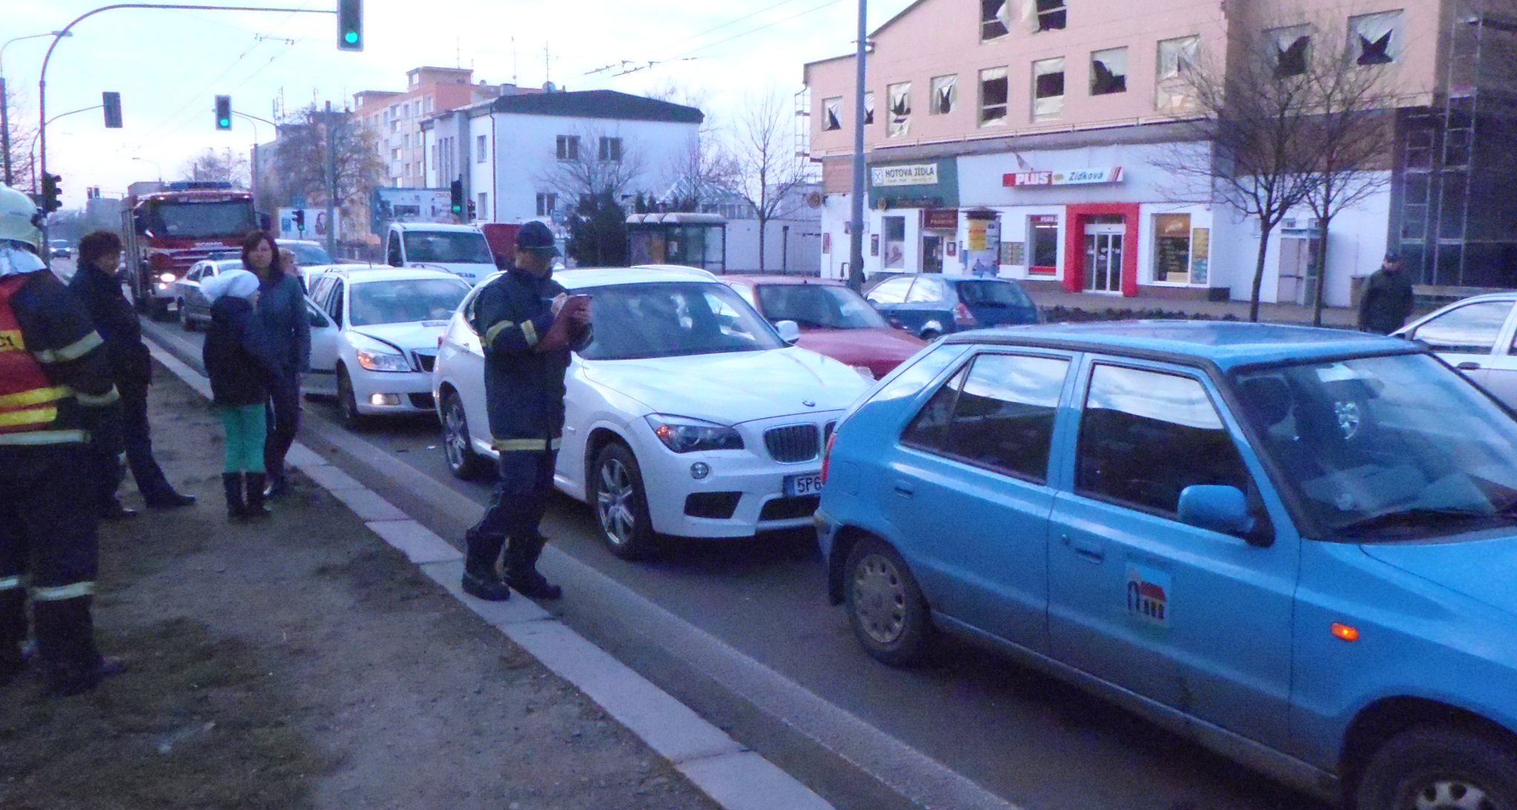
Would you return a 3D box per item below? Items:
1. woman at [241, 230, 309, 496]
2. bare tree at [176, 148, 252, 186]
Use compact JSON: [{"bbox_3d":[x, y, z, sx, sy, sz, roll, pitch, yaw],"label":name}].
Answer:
[{"bbox_3d":[-3.228,-0.288,8.085,0.520,1.690,0.420,-1,7,-12],"label":"woman"},{"bbox_3d":[-49.622,-18.291,112.666,7.000,10.560,7.000,-4,8,-30],"label":"bare tree"}]

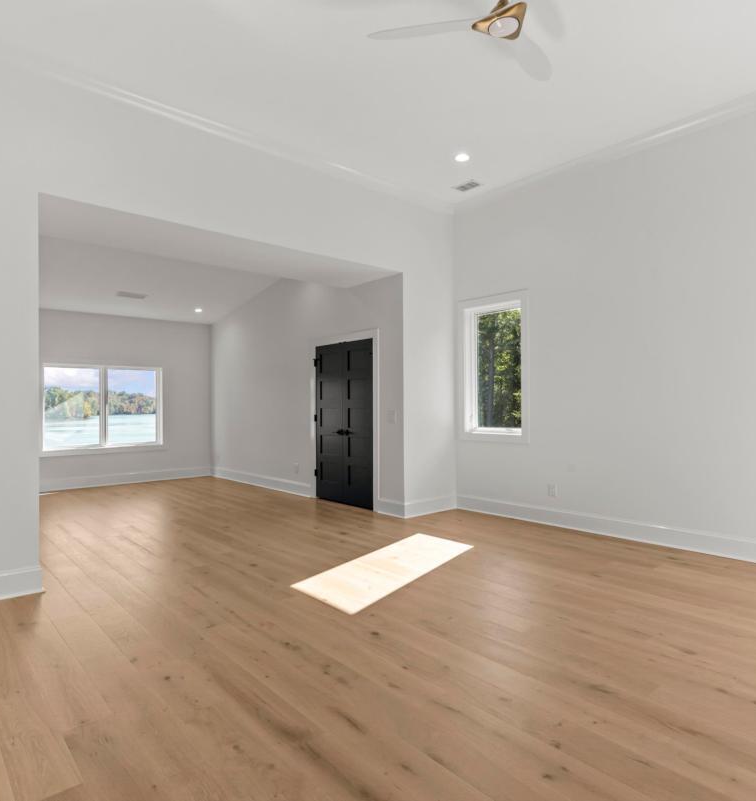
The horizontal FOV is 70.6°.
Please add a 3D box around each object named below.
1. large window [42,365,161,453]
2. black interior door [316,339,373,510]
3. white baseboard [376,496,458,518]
[{"bbox_3d":[-4.331,0.115,8.471,1.725,1.294,0.099,0,-1,-42],"label":"large window"},{"bbox_3d":[-0.444,0.292,6.803,0.049,2.050,1.165,0,-1,-42],"label":"black interior door"},{"bbox_3d":[0.456,1.221,6.318,0.848,0.174,0.503,0,-1,-42],"label":"white baseboard"}]

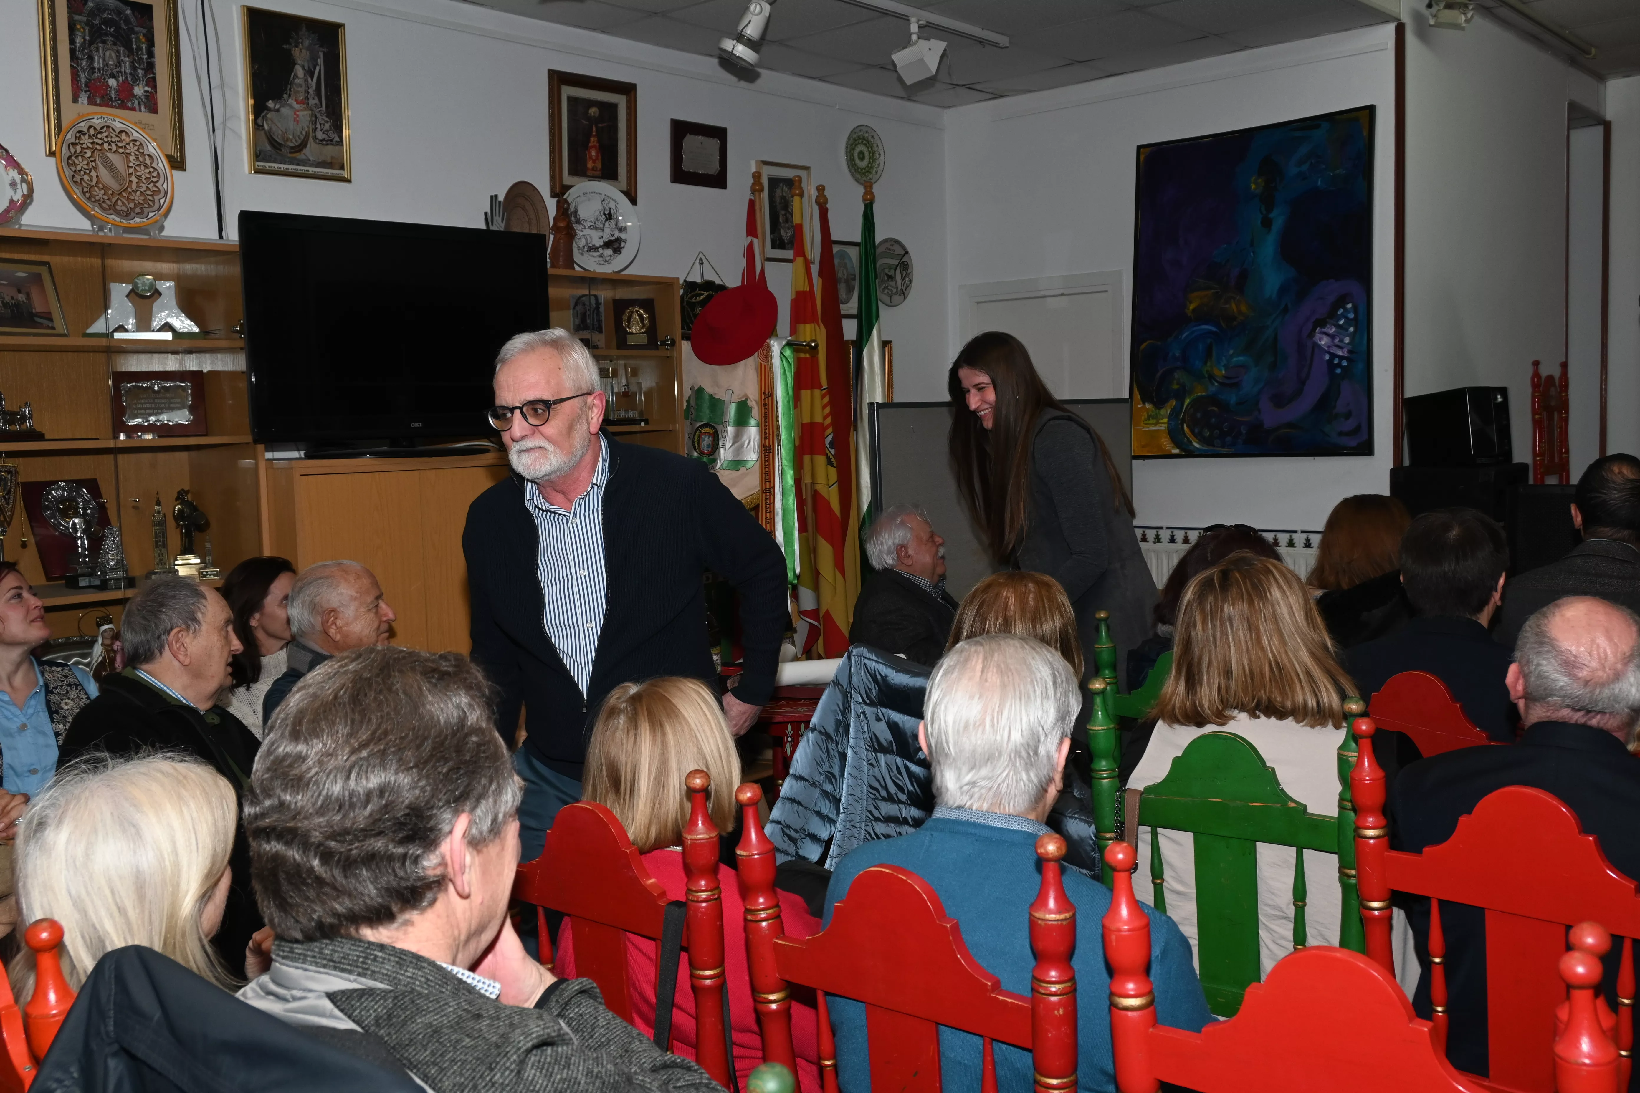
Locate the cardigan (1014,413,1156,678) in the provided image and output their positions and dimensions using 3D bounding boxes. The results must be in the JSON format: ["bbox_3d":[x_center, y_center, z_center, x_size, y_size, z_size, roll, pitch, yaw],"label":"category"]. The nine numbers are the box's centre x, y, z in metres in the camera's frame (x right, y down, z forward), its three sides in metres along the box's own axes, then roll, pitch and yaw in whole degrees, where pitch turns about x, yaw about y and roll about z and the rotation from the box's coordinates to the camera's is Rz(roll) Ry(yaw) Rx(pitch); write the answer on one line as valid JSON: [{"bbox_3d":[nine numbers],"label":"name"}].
[{"bbox_3d":[0.650,0.026,3.750,0.330,0.700,0.430,-14,6,-7],"label":"cardigan"}]

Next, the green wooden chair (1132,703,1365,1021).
[{"bbox_3d":[0.751,0.727,2.539,0.460,1.050,0.450,2,6,36],"label":"green wooden chair"}]

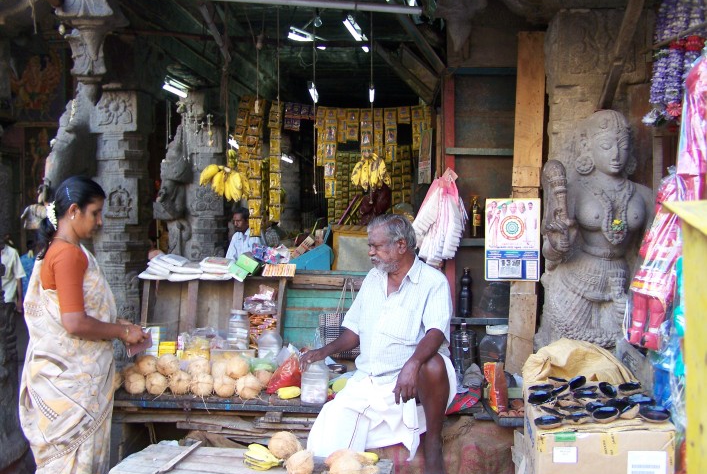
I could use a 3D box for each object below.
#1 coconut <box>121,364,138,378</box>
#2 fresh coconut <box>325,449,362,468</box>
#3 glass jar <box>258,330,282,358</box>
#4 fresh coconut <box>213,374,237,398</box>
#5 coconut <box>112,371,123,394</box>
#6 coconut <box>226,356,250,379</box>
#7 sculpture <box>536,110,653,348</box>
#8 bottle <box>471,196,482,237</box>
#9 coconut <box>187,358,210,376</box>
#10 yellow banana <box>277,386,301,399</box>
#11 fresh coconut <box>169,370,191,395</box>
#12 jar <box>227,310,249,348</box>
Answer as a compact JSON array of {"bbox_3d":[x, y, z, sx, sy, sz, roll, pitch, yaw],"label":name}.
[{"bbox_3d":[-1.105,0.683,3.870,0.104,0.104,0.104,0,2,7],"label":"coconut"},{"bbox_3d":[-0.035,0.780,2.678,0.121,0.101,0.103,0,5,0],"label":"fresh coconut"},{"bbox_3d":[-0.398,0.543,3.680,0.120,0.200,0.120,0,1,0],"label":"glass jar"},{"bbox_3d":[-0.556,0.645,3.358,0.099,0.101,0.099,0,5,0],"label":"fresh coconut"},{"bbox_3d":[-1.189,0.710,3.820,0.102,0.104,0.102,0,2,7],"label":"coconut"},{"bbox_3d":[-0.516,0.585,3.480,0.105,0.101,0.105,0,1,8],"label":"coconut"},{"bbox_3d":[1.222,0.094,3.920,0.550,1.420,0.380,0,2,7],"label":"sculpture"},{"bbox_3d":[0.629,-0.105,3.950,0.043,0.205,0.043,0,2,7],"label":"bottle"},{"bbox_3d":[-0.689,0.590,3.481,0.100,0.100,0.100,0,5,0],"label":"coconut"},{"bbox_3d":[-0.283,0.677,3.380,0.108,0.053,0.060,0,1,8],"label":"yellow banana"},{"bbox_3d":[-0.841,0.707,3.760,0.107,0.108,0.107,0,2,7],"label":"fresh coconut"},{"bbox_3d":[-0.600,0.488,4.030,0.115,0.225,0.115,0,2,0],"label":"jar"}]

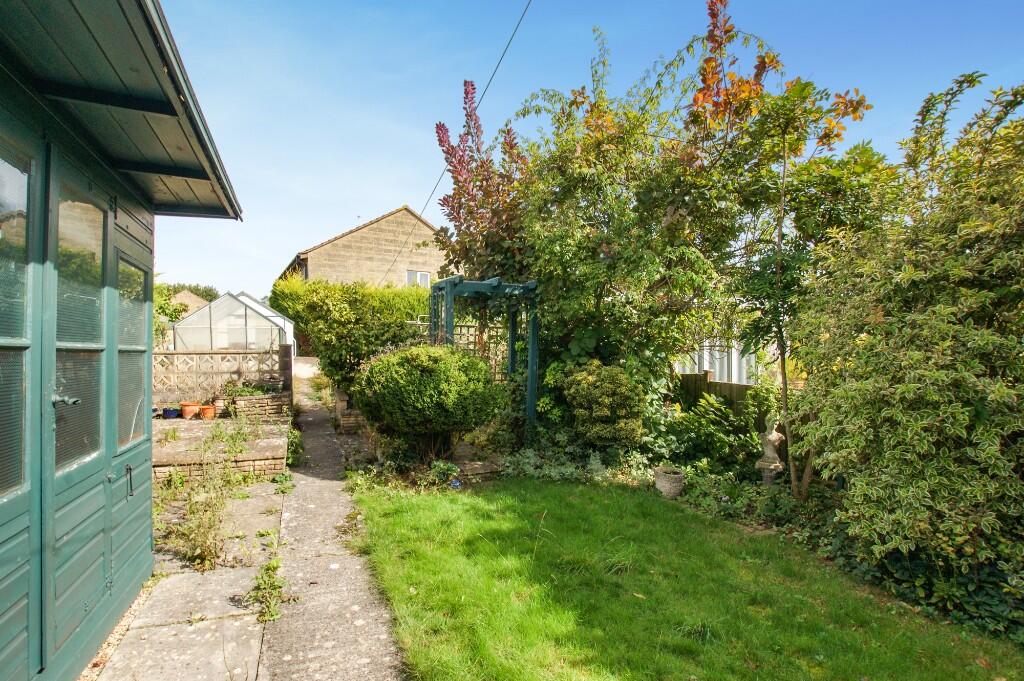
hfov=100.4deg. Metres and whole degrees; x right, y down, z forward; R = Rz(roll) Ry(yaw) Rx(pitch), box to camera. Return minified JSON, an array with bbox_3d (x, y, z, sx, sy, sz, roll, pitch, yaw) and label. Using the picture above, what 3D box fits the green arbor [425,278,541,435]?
[{"bbox_3d":[-0.360,0.310,5.804,1.320,2.180,0.950,1,-2,-22],"label":"green arbor"}]

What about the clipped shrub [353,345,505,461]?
[{"bbox_3d":[-0.960,0.724,4.900,1.650,1.330,1.500,1,-2,-22],"label":"clipped shrub"}]

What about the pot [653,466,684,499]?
[{"bbox_3d":[1.374,1.243,3.720,0.255,0.225,0.255,0,-1,0],"label":"pot"}]

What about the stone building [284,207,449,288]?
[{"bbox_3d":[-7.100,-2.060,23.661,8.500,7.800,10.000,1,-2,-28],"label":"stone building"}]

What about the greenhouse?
[{"bbox_3d":[-6.420,0.061,10.102,1.970,2.100,2.600,1,-2,-22],"label":"greenhouse"}]

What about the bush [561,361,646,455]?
[{"bbox_3d":[1.095,0.802,5.100,0.950,1.100,0.900,0,-1,0],"label":"bush"}]

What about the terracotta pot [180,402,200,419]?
[{"bbox_3d":[-4.751,1.042,6.300,0.250,0.225,0.250,0,-1,0],"label":"terracotta pot"}]

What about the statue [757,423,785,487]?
[{"bbox_3d":[2.304,0.998,3.800,0.240,0.650,0.210,0,-2,12],"label":"statue"}]

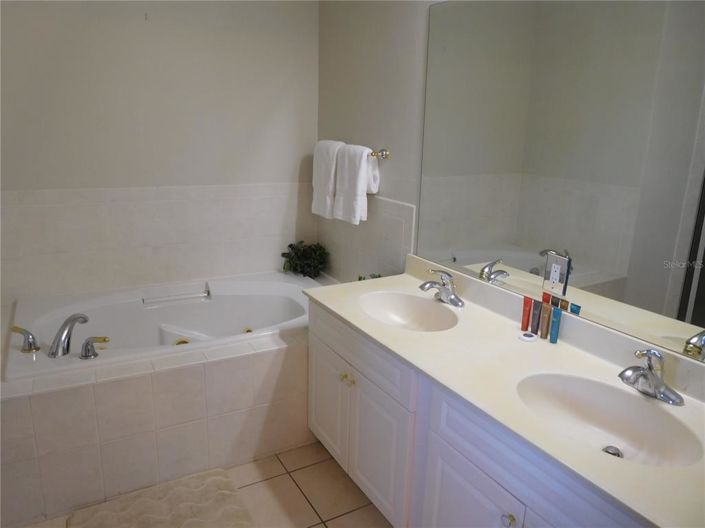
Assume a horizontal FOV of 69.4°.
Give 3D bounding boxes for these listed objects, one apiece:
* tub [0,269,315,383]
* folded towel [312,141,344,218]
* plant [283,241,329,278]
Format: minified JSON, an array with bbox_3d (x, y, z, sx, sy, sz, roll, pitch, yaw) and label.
[{"bbox_3d":[-0.854,0.454,2.772,1.630,0.485,0.980,-6,16,-28],"label":"tub"},{"bbox_3d":[-0.115,-0.508,3.077,0.136,0.441,0.301,-6,16,-28],"label":"folded towel"},{"bbox_3d":[-0.309,-0.029,3.351,0.262,0.228,0.257,-6,16,-28],"label":"plant"}]

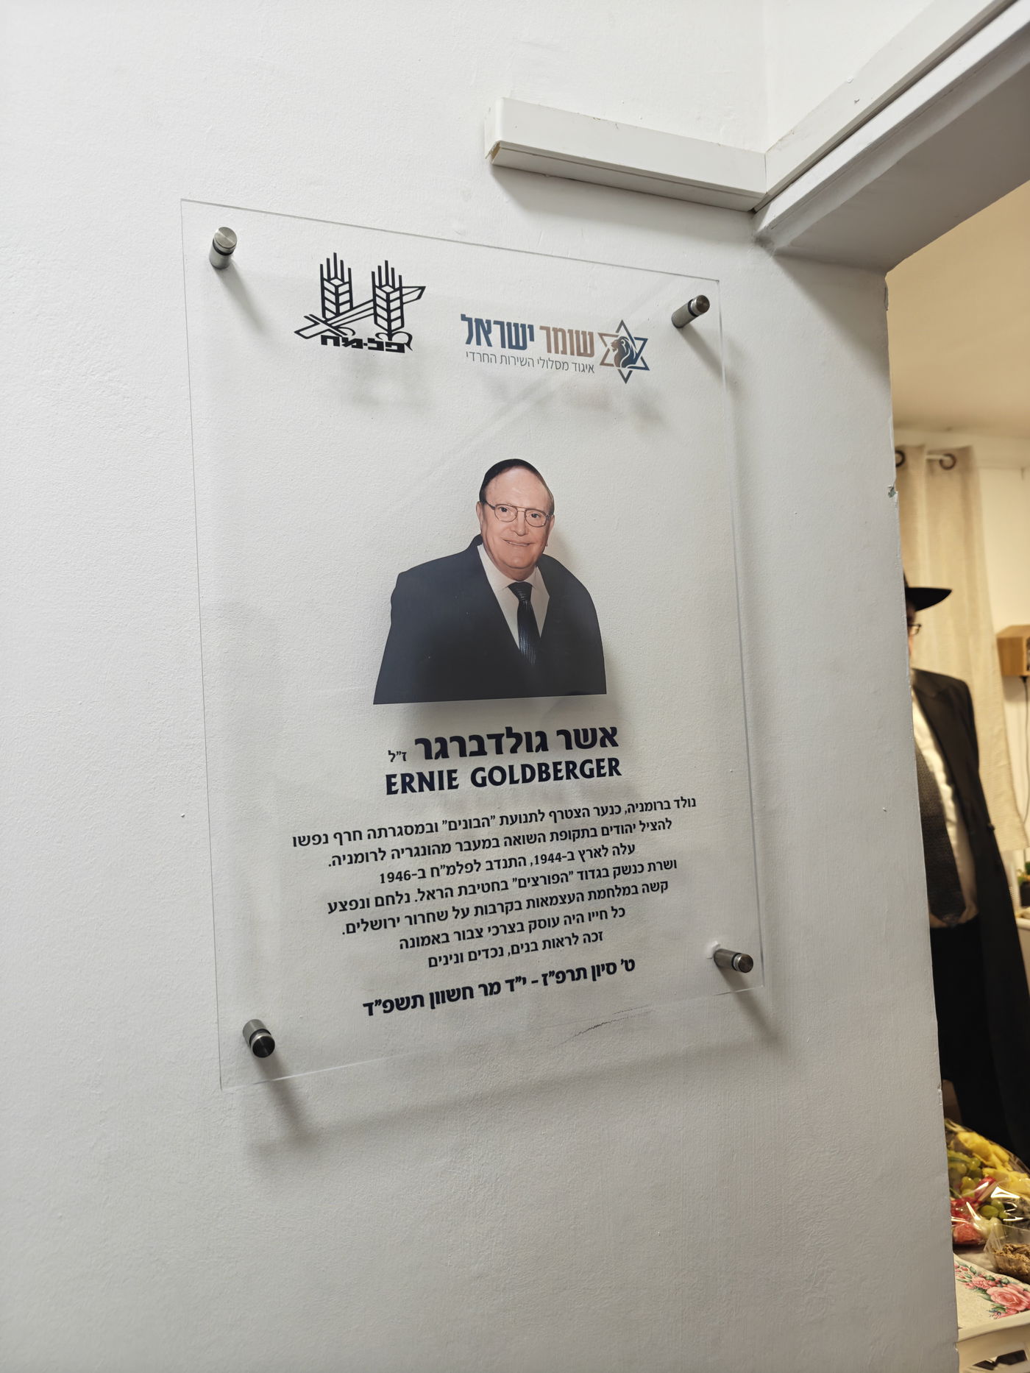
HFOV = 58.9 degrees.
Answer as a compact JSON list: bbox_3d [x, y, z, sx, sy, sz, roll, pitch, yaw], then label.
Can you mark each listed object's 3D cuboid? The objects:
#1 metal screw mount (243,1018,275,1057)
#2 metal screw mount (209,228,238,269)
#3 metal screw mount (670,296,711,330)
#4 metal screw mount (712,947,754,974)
[{"bbox_3d":[-0.200,0.276,0.714,0.017,0.017,0.039,-2,-2,-24],"label":"metal screw mount"},{"bbox_3d":[-0.235,-0.352,0.735,0.017,0.017,0.039,-2,-2,-24],"label":"metal screw mount"},{"bbox_3d":[0.174,-0.369,0.900,0.017,0.017,0.039,-2,-2,-24],"label":"metal screw mount"},{"bbox_3d":[0.210,0.264,0.879,0.017,0.017,0.039,-2,-2,-24],"label":"metal screw mount"}]

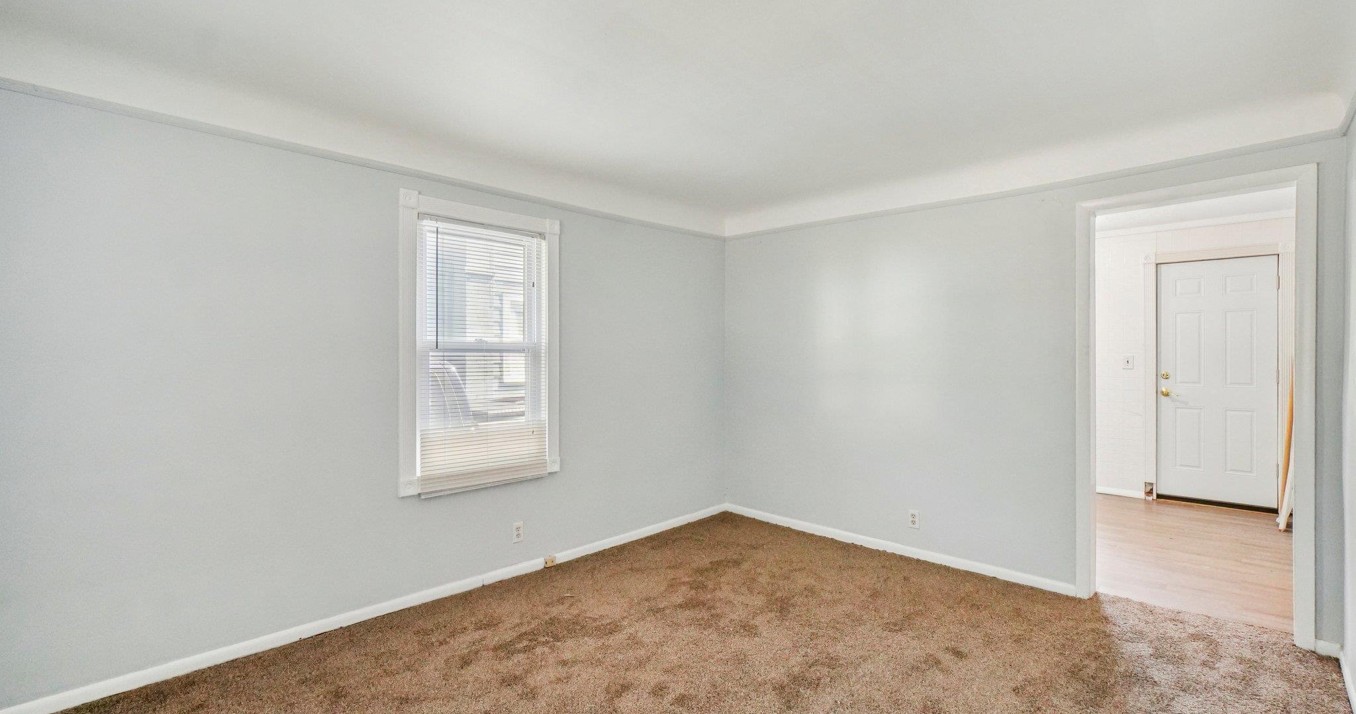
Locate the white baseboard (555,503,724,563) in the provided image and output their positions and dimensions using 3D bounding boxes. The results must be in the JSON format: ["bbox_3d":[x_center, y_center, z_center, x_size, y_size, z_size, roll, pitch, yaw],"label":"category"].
[{"bbox_3d":[-0.188,1.248,4.104,1.646,0.072,0.017,0,0,-45],"label":"white baseboard"}]

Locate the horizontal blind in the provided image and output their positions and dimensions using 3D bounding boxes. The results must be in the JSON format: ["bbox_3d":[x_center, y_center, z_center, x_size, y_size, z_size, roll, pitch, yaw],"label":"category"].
[{"bbox_3d":[-1.077,-0.004,3.206,0.767,1.486,0.045,0,0,-45],"label":"horizontal blind"}]

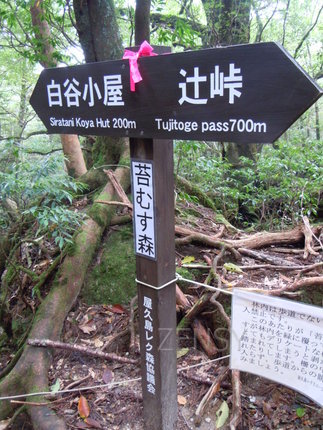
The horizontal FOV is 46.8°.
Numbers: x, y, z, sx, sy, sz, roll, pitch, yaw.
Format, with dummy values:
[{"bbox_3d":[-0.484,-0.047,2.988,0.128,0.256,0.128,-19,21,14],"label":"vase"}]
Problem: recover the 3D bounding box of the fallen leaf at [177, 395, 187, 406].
[{"bbox_3d":[0.097,0.859,1.731,0.041,0.012,0.059,-19,33,-28],"label":"fallen leaf"}]

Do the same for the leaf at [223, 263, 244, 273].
[{"bbox_3d":[0.442,0.325,2.303,0.130,0.025,0.054,22,54,27],"label":"leaf"}]

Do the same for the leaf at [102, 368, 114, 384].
[{"bbox_3d":[-0.265,0.798,1.841,0.047,0.015,0.089,0,28,-3],"label":"leaf"}]

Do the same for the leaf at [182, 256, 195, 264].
[{"bbox_3d":[0.168,0.283,2.353,0.098,0.025,0.049,-21,49,-15],"label":"leaf"}]

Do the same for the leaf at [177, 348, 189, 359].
[{"bbox_3d":[0.106,0.735,1.973,0.103,0.018,0.036,-26,39,-33],"label":"leaf"}]

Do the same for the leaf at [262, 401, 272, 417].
[{"bbox_3d":[0.476,0.875,1.681,0.035,0.020,0.080,-11,31,-7],"label":"leaf"}]

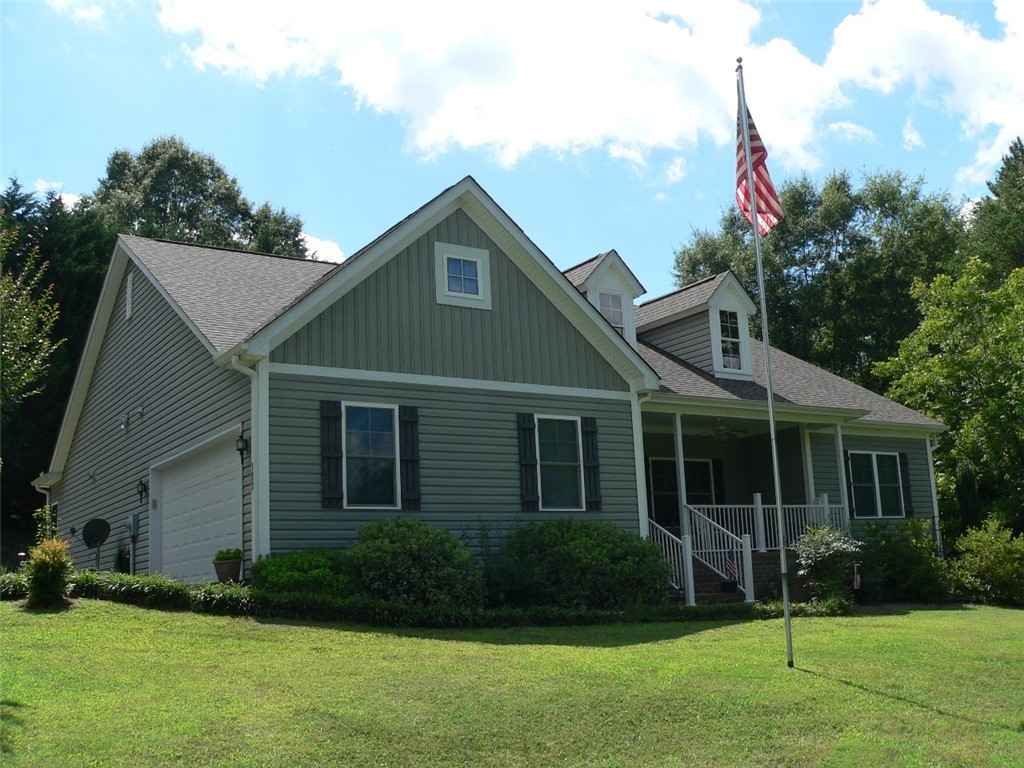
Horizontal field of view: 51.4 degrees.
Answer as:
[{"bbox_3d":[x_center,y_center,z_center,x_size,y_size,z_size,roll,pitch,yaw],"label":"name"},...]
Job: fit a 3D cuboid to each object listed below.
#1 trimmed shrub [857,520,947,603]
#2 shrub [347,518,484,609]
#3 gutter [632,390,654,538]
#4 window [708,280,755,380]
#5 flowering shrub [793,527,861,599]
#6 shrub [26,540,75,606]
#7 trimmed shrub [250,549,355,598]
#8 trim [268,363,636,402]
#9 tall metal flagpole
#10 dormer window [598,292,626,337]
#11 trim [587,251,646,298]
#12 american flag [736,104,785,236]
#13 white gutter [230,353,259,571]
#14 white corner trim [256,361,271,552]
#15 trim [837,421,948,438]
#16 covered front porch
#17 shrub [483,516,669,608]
[{"bbox_3d":[8.391,3.841,22.972,1.968,1.715,1.673,5,-13,-32],"label":"trimmed shrub"},{"bbox_3d":[-1.256,2.347,13.907,1.828,1.108,1.645,5,-13,-32],"label":"shrub"},{"bbox_3d":[2.213,1.606,17.708,0.190,2.850,0.110,5,-13,-32],"label":"gutter"},{"bbox_3d":[4.459,-1.117,21.920,1.150,2.160,0.220,5,-13,-32],"label":"window"},{"bbox_3d":[6.130,3.512,20.718,1.237,1.425,1.175,5,-13,-32],"label":"flowering shrub"},{"bbox_3d":[-5.337,2.170,12.302,0.540,0.760,0.540,5,-13,-32],"label":"shrub"},{"bbox_3d":[-2.588,2.386,13.332,1.298,0.611,1.168,5,-13,-32],"label":"trimmed shrub"},{"bbox_3d":[-0.637,-0.015,16.045,6.250,0.140,0.045,5,-13,-32],"label":"trim"},{"bbox_3d":[2.937,-0.449,12.400,0.075,7.290,0.075,5,-13,-32],"label":"tall metal flagpole"},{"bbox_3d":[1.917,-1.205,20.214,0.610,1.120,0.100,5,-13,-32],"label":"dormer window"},{"bbox_3d":[2.306,-2.496,23.917,1.790,1.080,0.120,5,-13,-32],"label":"trim"},{"bbox_3d":[2.985,-2.631,12.794,0.520,1.820,0.320,-6,-12,14],"label":"american flag"},{"bbox_3d":[-3.503,1.028,13.985,0.340,2.890,0.110,5,-13,-32],"label":"white gutter"},{"bbox_3d":[-3.329,1.071,14.237,0.160,2.900,0.130,5,-13,-32],"label":"white corner trim"},{"bbox_3d":[8.888,1.002,24.765,4.200,0.250,0.150,5,-13,-32],"label":"trim"},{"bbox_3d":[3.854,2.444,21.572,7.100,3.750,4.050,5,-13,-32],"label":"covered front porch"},{"bbox_3d":[0.946,2.622,15.539,2.750,1.330,1.600,5,-13,-32],"label":"shrub"}]

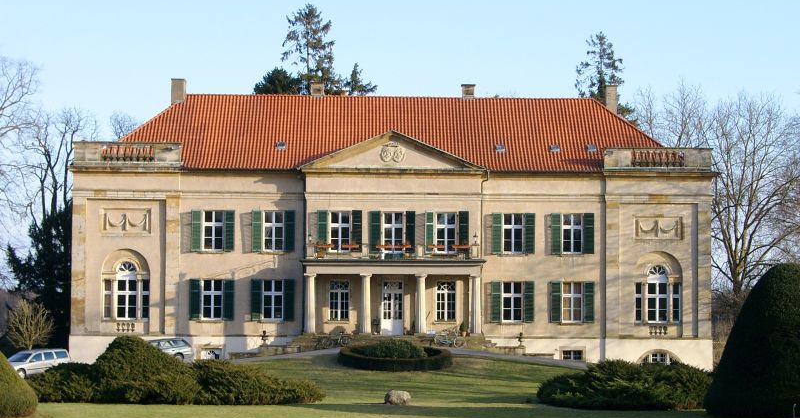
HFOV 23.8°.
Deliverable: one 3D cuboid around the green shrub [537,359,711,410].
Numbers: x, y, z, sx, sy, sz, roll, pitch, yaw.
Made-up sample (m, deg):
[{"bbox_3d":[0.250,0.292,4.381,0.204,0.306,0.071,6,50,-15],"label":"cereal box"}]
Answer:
[{"bbox_3d":[6.360,4.870,53.000,5.000,1.400,3.800,0,-4,0],"label":"green shrub"}]

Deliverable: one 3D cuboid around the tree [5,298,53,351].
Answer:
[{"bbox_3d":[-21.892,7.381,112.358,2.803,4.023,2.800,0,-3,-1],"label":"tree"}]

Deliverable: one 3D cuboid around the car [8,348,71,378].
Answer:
[{"bbox_3d":[-19.653,8.278,100.500,1.800,1.480,4.700,-2,-1,36],"label":"car"}]

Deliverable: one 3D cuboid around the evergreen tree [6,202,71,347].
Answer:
[{"bbox_3d":[-22.414,4.737,120.501,5.190,10.930,5.300,0,-3,-1],"label":"evergreen tree"}]

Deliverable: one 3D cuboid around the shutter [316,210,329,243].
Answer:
[{"bbox_3d":[-4.612,1.326,113.216,0.670,2.450,0.070,1,-3,-18],"label":"shutter"}]

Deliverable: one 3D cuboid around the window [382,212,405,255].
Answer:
[{"bbox_3d":[-0.373,1.377,108.713,1.262,2.467,0.200,0,-3,-1],"label":"window"}]

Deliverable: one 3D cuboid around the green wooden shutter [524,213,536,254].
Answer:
[{"bbox_3d":[7.523,1.437,109.369,0.644,2.356,0.060,0,-3,3],"label":"green wooden shutter"}]

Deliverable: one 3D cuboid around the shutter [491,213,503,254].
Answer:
[{"bbox_3d":[5.614,1.436,109.278,0.637,2.354,0.060,1,-3,-15],"label":"shutter"}]

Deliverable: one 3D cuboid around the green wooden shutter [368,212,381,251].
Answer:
[{"bbox_3d":[-1.503,1.378,113.504,0.690,2.450,0.070,0,-3,-3],"label":"green wooden shutter"}]

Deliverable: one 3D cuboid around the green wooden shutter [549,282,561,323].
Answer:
[{"bbox_3d":[8.749,5.247,106.118,0.600,2.304,0.050,1,-4,-7],"label":"green wooden shutter"}]

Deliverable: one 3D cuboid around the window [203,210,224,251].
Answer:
[{"bbox_3d":[-10.707,1.277,108.795,1.263,2.382,0.200,0,-3,-1],"label":"window"}]

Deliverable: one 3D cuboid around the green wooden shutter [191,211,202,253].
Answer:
[{"bbox_3d":[-11.262,1.206,104.880,0.590,2.280,0.060,1,-4,-11],"label":"green wooden shutter"}]

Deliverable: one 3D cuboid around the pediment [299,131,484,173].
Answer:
[{"bbox_3d":[-0.489,-3.249,108.986,10.697,2.415,0.900,0,-3,-1],"label":"pediment"}]

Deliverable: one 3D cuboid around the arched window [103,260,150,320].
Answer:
[{"bbox_3d":[-16.316,4.820,113.051,2.800,3.600,0.300,0,-3,-3],"label":"arched window"}]

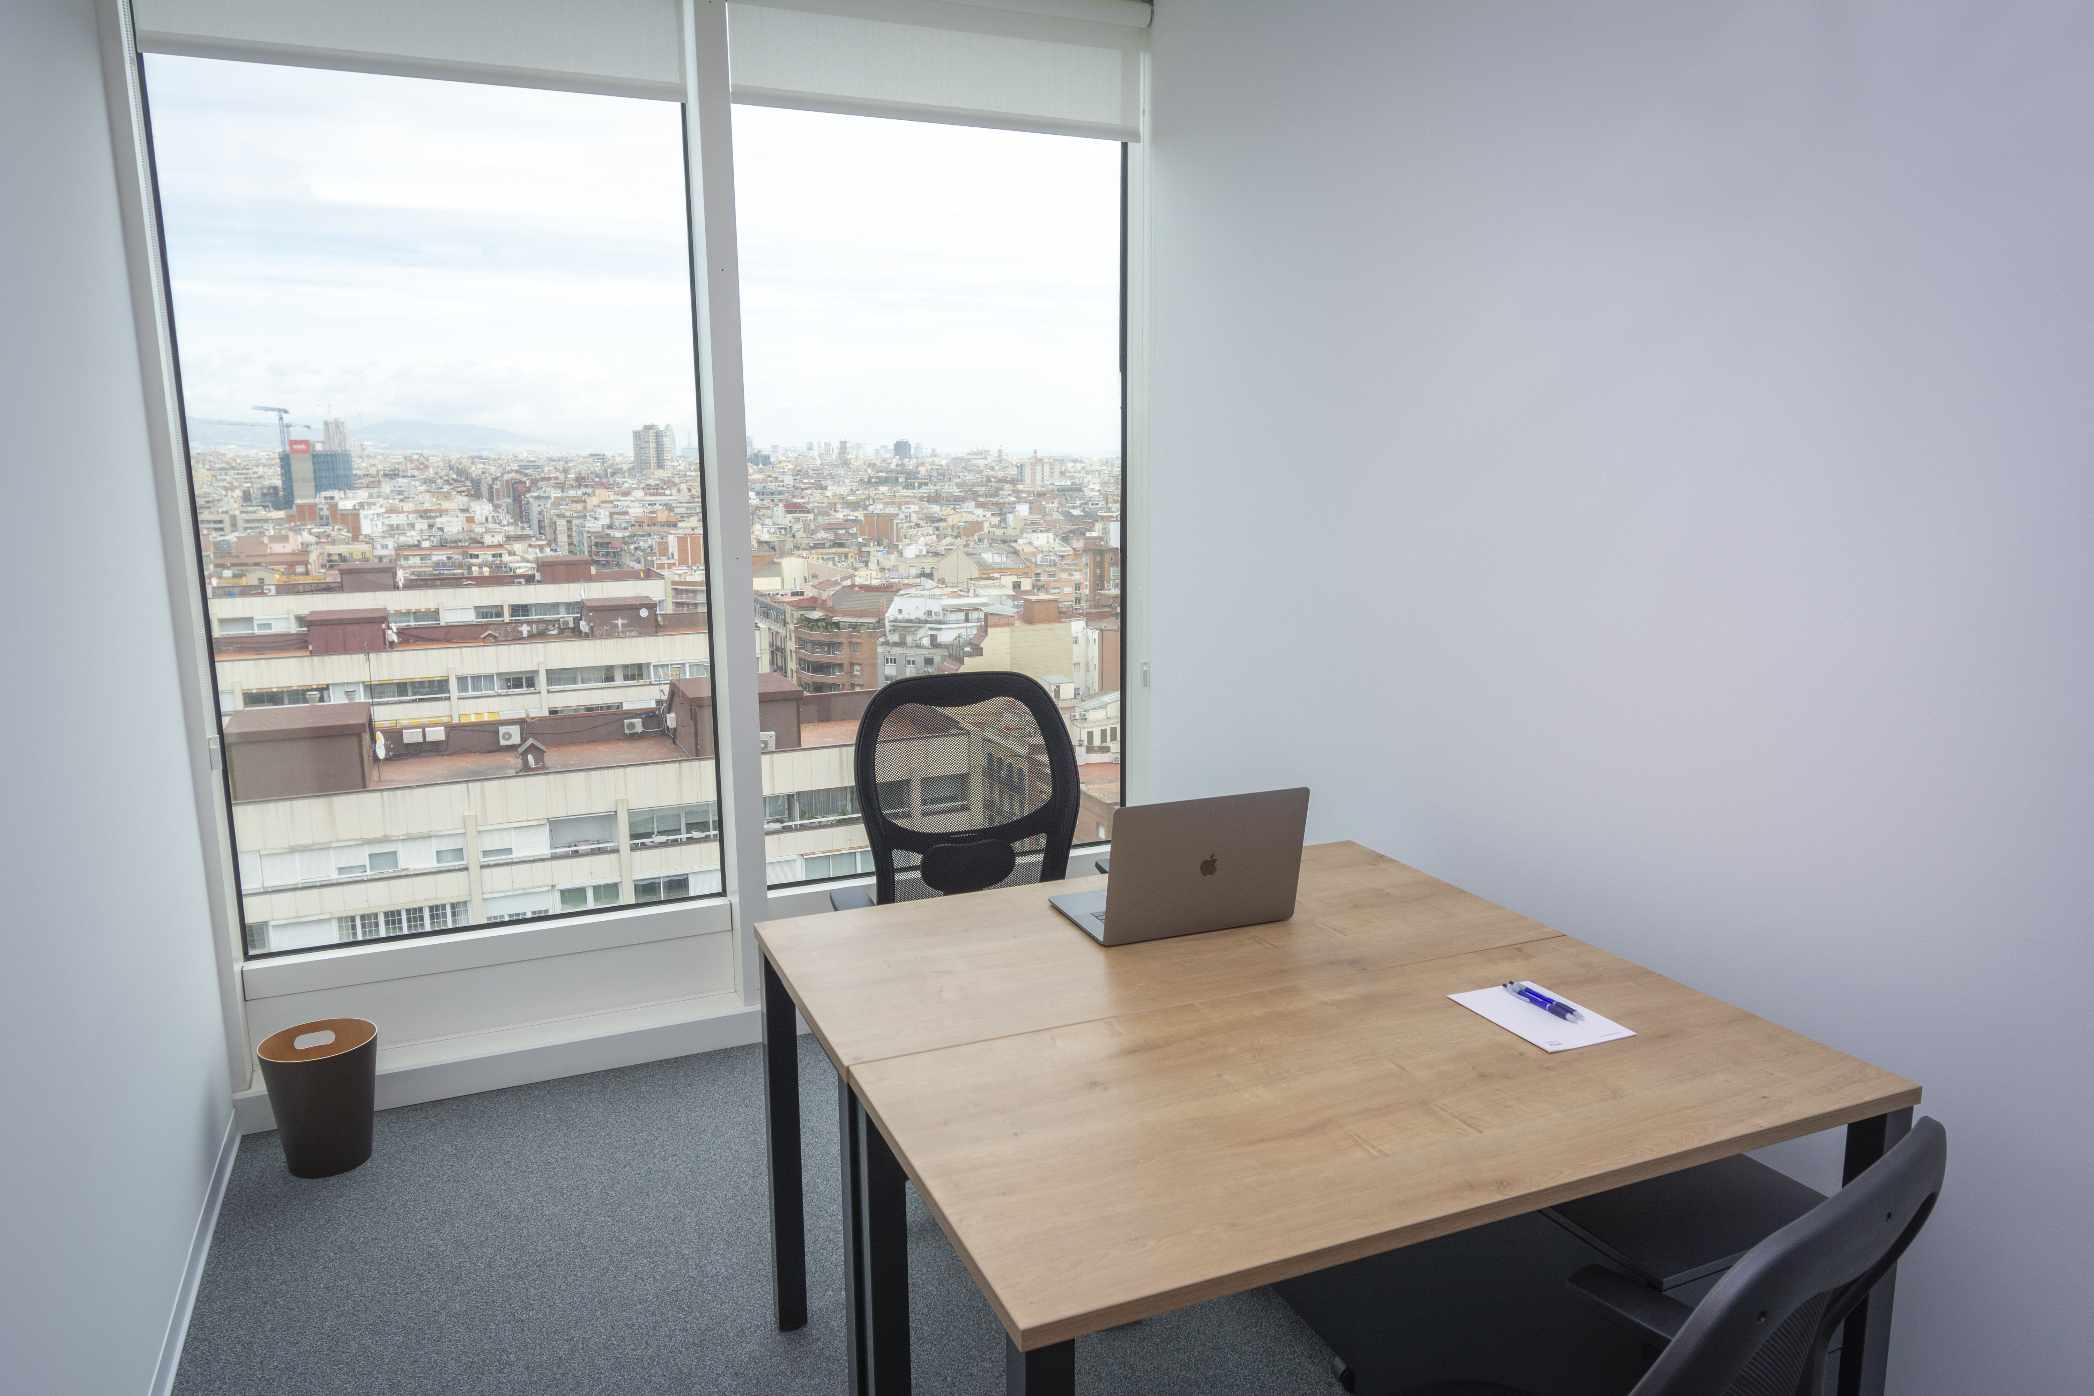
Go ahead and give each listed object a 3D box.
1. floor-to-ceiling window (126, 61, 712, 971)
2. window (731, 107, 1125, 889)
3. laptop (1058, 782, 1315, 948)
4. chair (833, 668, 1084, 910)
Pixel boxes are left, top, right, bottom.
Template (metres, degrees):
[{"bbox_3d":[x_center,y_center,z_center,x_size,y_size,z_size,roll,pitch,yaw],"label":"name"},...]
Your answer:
[{"bbox_3d":[-1.407,-0.460,3.114,1.149,2.157,0.091,-5,11,-24],"label":"floor-to-ceiling window"},{"bbox_3d":[-0.271,-0.551,3.628,1.149,2.157,0.091,-5,11,-24],"label":"window"},{"bbox_3d":[0.219,0.258,2.194,0.351,0.244,0.278,-4,10,-21],"label":"laptop"},{"bbox_3d":[-0.084,0.530,2.553,0.673,1.085,0.663,-4,10,-20],"label":"chair"}]

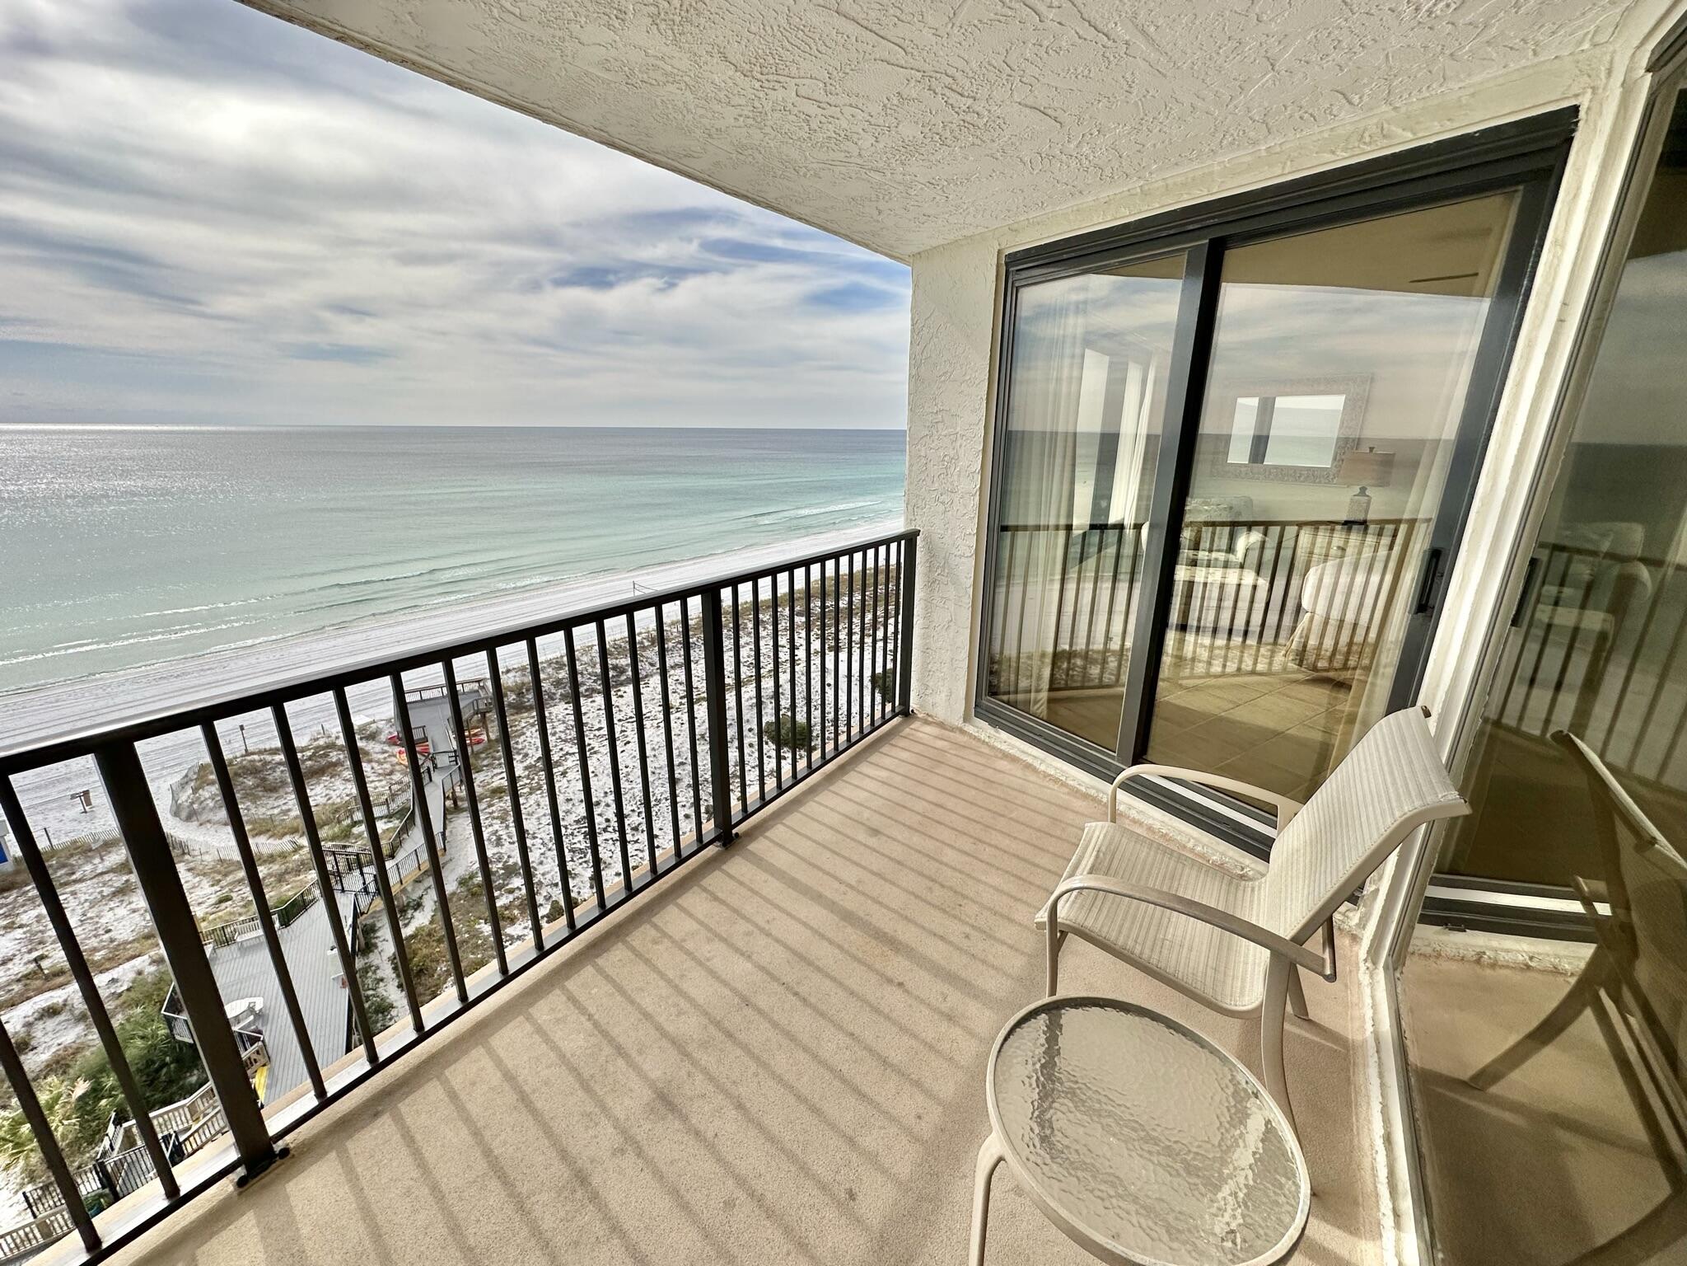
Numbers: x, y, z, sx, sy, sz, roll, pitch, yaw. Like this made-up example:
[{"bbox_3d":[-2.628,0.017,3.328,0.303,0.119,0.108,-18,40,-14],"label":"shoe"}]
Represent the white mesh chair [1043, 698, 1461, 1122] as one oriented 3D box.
[{"bbox_3d":[0.922,0.655,1.721,0.735,0.980,0.630,10,20,30],"label":"white mesh chair"}]

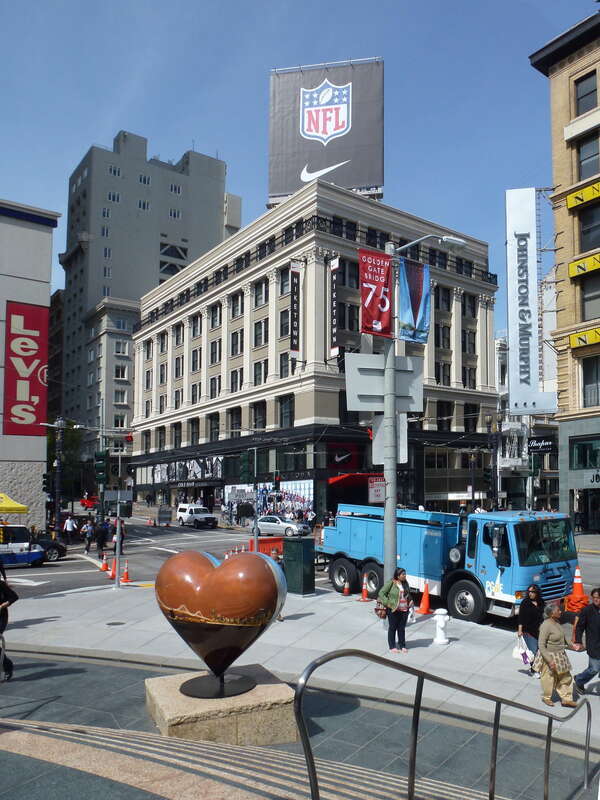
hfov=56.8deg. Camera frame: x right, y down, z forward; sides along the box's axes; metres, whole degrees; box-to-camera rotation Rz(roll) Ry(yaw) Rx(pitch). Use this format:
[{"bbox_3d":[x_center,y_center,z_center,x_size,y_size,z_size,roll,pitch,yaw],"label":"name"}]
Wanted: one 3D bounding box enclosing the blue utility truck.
[{"bbox_3d":[3.850,4.491,16.420,2.480,2.700,7.700,5,-8,-36],"label":"blue utility truck"}]

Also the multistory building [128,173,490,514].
[{"bbox_3d":[-0.909,-1.836,71.780,24.916,29.893,41.500,5,-9,-36],"label":"multistory building"}]

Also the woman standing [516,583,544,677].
[{"bbox_3d":[4.250,4.154,10.100,0.500,1.620,0.420,0,-7,-5],"label":"woman standing"}]

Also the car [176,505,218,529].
[{"bbox_3d":[-8.468,9.515,45.908,1.780,1.740,4.850,5,-9,-36],"label":"car"}]

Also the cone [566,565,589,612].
[{"bbox_3d":[6.954,4.724,13.900,0.500,1.180,0.500,5,-9,-37],"label":"cone"}]

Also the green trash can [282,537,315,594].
[{"bbox_3d":[-0.046,5.027,16.900,0.550,1.720,0.820,5,-9,-36],"label":"green trash can"}]

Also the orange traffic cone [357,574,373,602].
[{"bbox_3d":[1.756,5.070,15.045,0.380,0.720,0.380,5,-9,-36],"label":"orange traffic cone"}]

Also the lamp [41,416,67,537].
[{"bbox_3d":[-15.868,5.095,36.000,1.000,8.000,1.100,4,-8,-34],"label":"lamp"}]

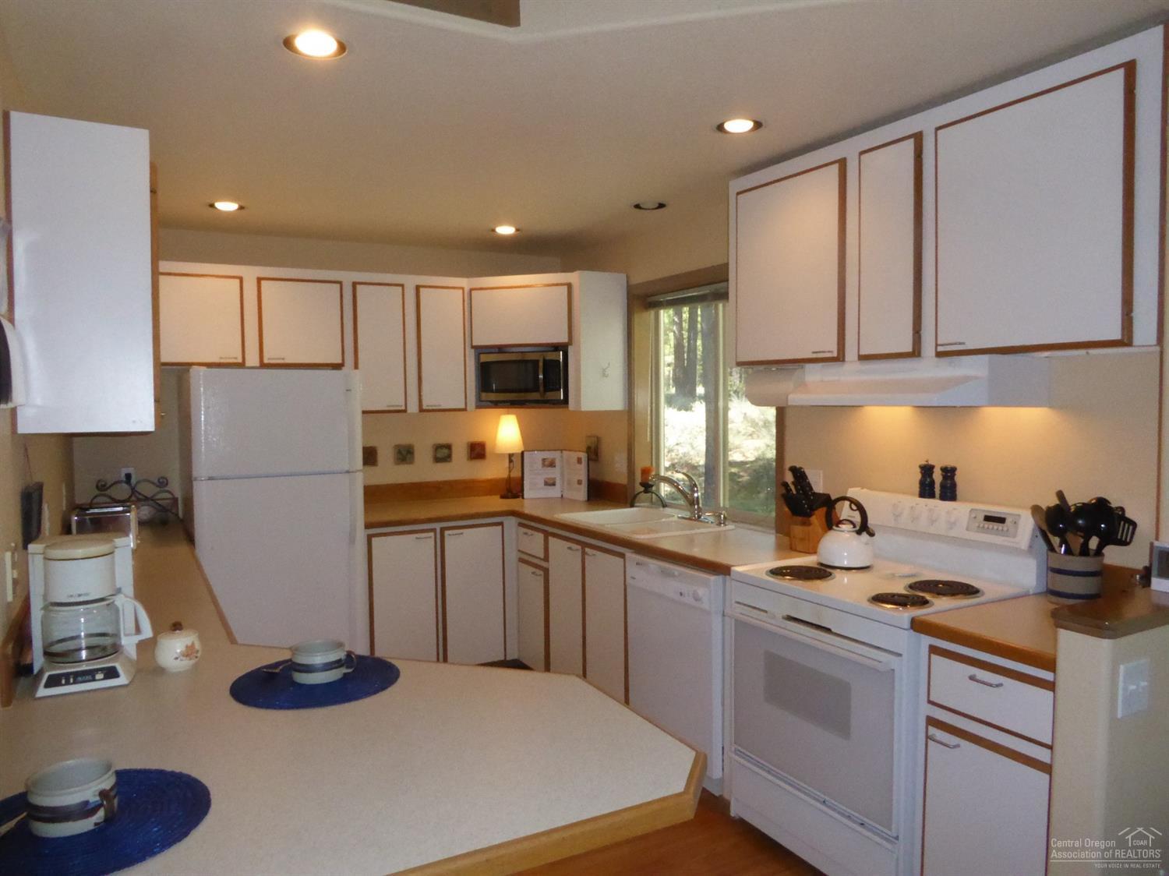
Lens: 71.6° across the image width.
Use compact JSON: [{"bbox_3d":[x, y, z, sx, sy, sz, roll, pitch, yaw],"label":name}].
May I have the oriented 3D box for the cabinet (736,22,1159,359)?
[{"bbox_3d":[1.118,-0.634,2.697,0.334,0.755,1.581,-2,3,-30],"label":"cabinet"}]

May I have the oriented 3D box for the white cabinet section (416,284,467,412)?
[{"bbox_3d":[-0.886,-0.509,4.738,0.289,0.708,0.329,-3,4,-29],"label":"white cabinet section"}]

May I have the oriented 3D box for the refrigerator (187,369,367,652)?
[{"bbox_3d":[-1.589,0.511,4.119,0.745,1.680,0.730,-2,3,-30],"label":"refrigerator"}]

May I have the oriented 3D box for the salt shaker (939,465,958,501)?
[{"bbox_3d":[1.248,0.156,2.777,0.060,0.121,0.060,-2,3,-30],"label":"salt shaker"}]

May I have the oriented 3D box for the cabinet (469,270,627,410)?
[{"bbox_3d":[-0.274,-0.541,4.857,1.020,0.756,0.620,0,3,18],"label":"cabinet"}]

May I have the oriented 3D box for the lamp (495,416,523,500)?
[{"bbox_3d":[-0.473,0.114,5.072,0.182,0.525,0.182,-1,3,0],"label":"lamp"}]

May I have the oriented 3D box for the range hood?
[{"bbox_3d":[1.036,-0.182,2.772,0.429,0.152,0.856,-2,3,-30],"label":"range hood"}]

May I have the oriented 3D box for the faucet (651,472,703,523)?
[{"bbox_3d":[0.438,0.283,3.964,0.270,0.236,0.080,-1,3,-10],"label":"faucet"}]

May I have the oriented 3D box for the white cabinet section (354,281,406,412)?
[{"bbox_3d":[-1.191,-0.495,4.566,0.280,0.708,0.329,-3,4,-29],"label":"white cabinet section"}]

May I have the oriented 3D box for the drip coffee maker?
[{"bbox_3d":[-1.117,0.381,1.837,0.235,0.300,0.285,-2,3,-26],"label":"drip coffee maker"}]

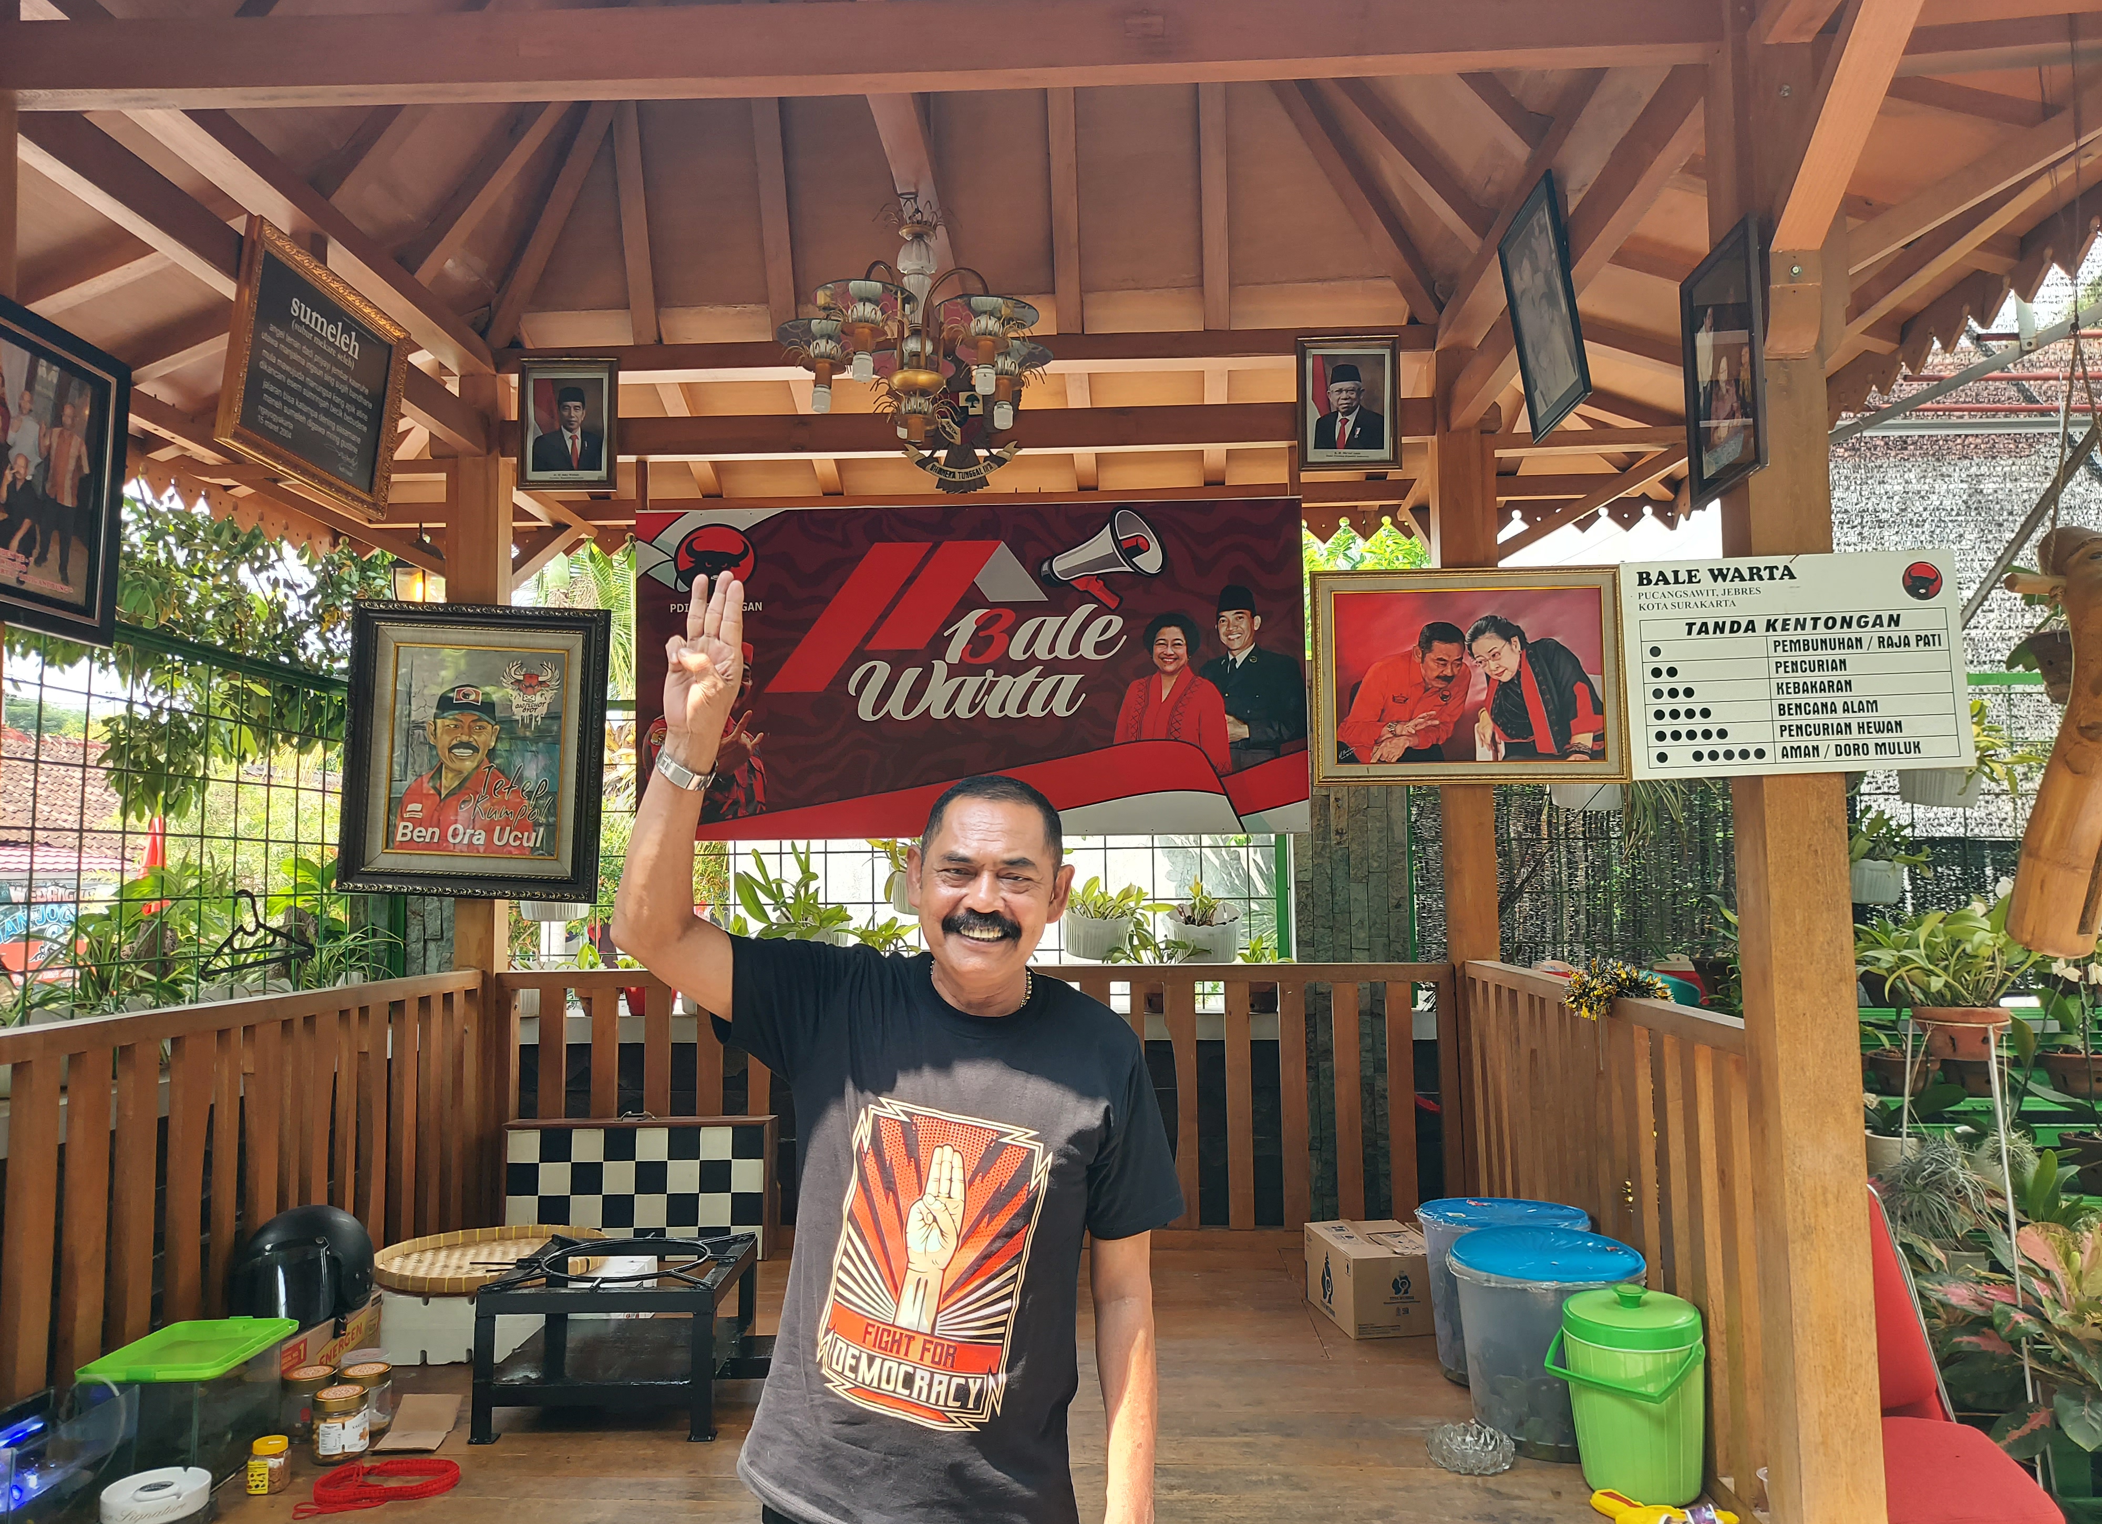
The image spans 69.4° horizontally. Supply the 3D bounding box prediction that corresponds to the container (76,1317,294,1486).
[{"bbox_3d":[-1.492,1.124,2.647,0.235,0.220,0.300,-1,-5,2],"label":"container"}]

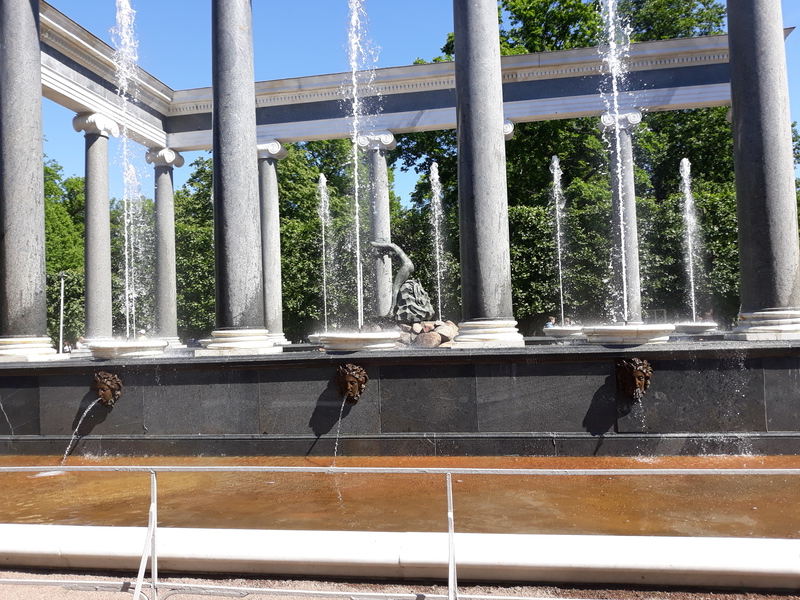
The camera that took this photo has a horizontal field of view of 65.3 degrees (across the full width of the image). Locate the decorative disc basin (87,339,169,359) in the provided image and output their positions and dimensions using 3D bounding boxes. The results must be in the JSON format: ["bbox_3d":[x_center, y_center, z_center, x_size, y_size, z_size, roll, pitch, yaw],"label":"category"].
[{"bbox_3d":[-4.825,0.874,11.091,1.338,0.296,1.338,-2,-3,0],"label":"decorative disc basin"}]

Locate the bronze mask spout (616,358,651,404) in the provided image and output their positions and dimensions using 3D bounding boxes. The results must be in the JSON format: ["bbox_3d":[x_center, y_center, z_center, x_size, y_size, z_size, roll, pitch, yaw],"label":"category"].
[{"bbox_3d":[3.420,1.167,9.102,0.449,0.621,0.344,-2,-3,9],"label":"bronze mask spout"}]

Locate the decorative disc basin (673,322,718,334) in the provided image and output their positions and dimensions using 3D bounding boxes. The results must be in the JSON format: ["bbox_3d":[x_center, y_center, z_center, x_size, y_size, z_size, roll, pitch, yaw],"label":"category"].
[{"bbox_3d":[9.878,0.897,20.830,1.338,0.296,1.338,-2,-3,9],"label":"decorative disc basin"}]

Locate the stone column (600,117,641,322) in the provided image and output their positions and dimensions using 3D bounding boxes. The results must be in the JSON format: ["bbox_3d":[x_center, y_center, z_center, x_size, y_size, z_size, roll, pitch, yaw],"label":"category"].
[{"bbox_3d":[7.666,-2.686,21.360,1.310,7.648,1.109,-2,-3,9],"label":"stone column"}]

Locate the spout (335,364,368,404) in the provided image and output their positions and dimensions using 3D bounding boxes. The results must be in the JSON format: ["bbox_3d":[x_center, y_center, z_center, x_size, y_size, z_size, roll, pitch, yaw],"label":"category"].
[{"bbox_3d":[-0.760,1.324,9.781,0.449,0.602,0.344,-2,-3,9],"label":"spout"}]

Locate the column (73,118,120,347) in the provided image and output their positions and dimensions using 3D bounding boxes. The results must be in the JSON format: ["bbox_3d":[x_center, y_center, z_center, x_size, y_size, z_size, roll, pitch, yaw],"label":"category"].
[{"bbox_3d":[-9.713,-2.182,20.061,1.109,7.648,1.310,-2,-3,9],"label":"column"}]

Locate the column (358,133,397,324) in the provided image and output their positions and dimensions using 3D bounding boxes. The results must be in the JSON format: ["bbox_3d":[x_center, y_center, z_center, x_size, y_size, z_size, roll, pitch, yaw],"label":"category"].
[{"bbox_3d":[-0.694,-2.341,22.716,1.310,7.648,1.109,-2,-3,9],"label":"column"}]

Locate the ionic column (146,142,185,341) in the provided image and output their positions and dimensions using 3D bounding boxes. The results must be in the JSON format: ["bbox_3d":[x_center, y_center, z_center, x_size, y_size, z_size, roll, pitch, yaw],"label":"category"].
[{"bbox_3d":[-9.054,-1.995,24.072,1.262,7.648,1.262,-2,-3,9],"label":"ionic column"}]

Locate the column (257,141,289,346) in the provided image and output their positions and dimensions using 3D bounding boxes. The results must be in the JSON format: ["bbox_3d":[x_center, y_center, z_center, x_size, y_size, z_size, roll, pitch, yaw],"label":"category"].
[{"bbox_3d":[-4.874,-2.168,23.394,1.310,7.648,1.109,-2,-3,9],"label":"column"}]

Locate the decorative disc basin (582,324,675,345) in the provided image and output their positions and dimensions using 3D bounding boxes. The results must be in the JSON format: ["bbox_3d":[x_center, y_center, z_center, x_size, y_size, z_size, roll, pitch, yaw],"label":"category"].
[{"bbox_3d":[3.562,0.527,9.730,1.338,0.296,1.338,-2,-3,9],"label":"decorative disc basin"}]

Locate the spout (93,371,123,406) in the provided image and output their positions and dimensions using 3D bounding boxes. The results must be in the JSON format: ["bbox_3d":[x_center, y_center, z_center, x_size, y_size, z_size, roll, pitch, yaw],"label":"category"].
[{"bbox_3d":[-4.900,1.488,10.453,0.430,0.593,0.344,-2,-3,9],"label":"spout"}]

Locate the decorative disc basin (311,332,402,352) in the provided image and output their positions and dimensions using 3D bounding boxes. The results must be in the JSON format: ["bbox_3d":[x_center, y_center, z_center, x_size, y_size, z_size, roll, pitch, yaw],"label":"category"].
[{"bbox_3d":[-0.643,0.701,10.412,1.338,0.296,1.338,-2,-3,0],"label":"decorative disc basin"}]

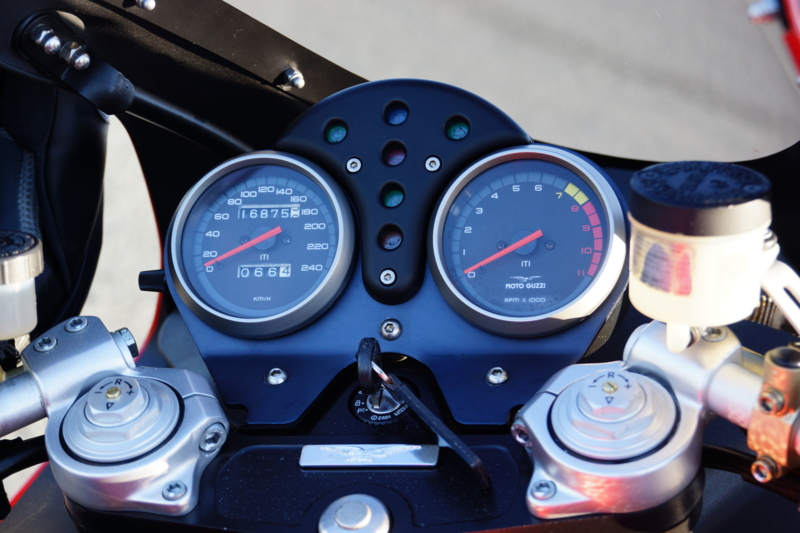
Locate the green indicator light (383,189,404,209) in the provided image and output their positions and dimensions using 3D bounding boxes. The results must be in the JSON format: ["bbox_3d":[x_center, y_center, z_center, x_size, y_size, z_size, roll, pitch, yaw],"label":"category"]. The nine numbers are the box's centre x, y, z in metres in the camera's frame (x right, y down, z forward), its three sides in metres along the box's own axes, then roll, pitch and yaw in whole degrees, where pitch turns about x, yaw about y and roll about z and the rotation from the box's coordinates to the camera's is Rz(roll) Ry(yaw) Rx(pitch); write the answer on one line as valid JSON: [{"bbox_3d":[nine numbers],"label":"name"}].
[{"bbox_3d":[-0.003,-0.032,0.882,0.011,0.011,0.008,-2,-17,10],"label":"green indicator light"}]

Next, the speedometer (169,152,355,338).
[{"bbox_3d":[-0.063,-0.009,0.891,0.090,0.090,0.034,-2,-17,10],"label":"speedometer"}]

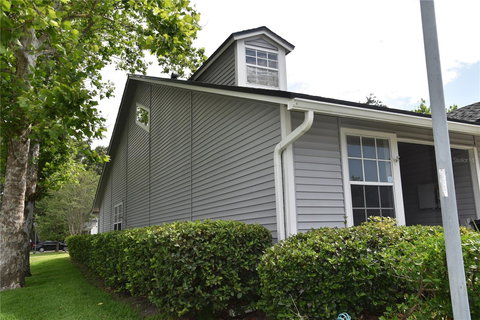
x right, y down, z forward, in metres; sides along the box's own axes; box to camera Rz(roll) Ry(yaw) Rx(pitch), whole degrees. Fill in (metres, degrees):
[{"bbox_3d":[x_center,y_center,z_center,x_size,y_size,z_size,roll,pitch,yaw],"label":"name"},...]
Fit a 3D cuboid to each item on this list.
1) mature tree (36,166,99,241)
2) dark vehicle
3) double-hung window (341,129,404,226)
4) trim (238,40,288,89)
[{"bbox_3d":[-18.579,5.038,39.000,6.400,8.800,6.400,4,-12,-28],"label":"mature tree"},{"bbox_3d":[-24.600,11.520,48.000,4.600,1.450,1.800,3,-12,-26],"label":"dark vehicle"},{"bbox_3d":[1.999,0.338,5.362,1.196,1.598,0.100,4,-12,-28],"label":"double-hung window"},{"bbox_3d":[0.496,-1.968,7.671,1.208,0.937,0.100,4,-12,-28],"label":"trim"}]

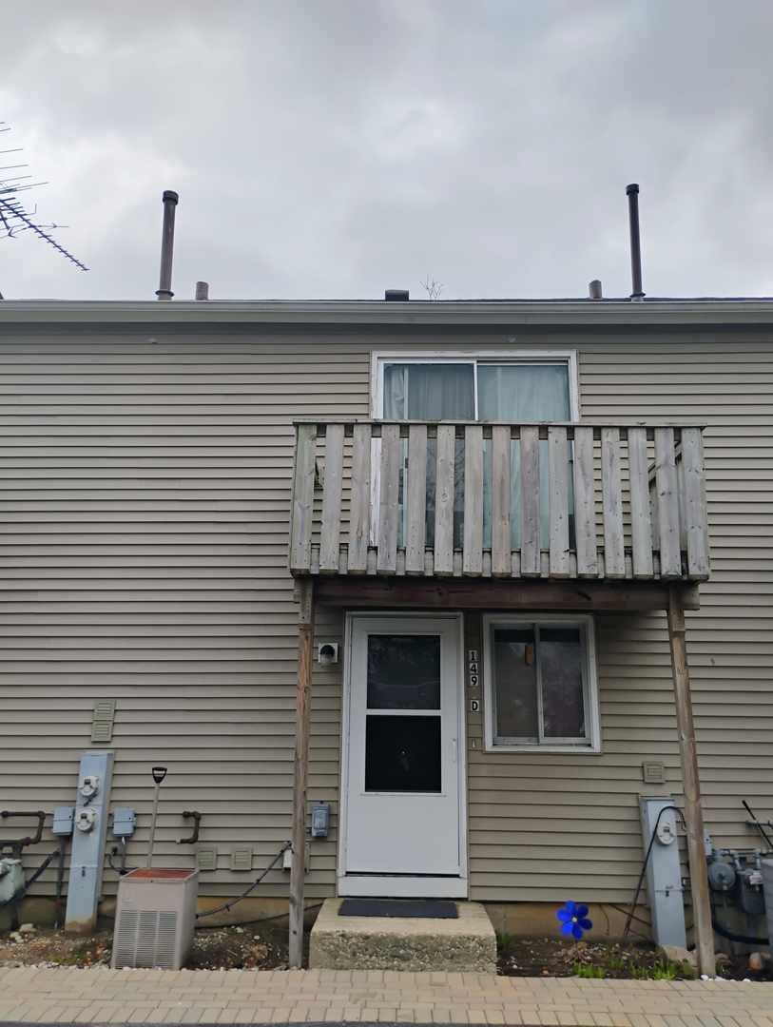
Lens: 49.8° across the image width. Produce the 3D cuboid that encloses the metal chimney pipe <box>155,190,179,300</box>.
[{"bbox_3d":[-2.650,-3.252,10.085,0.215,1.502,0.215,-1,-15,1],"label":"metal chimney pipe"}]

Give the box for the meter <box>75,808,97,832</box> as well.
[{"bbox_3d":[-2.358,2.407,6.529,0.150,0.160,0.110,0,-14,2],"label":"meter"}]

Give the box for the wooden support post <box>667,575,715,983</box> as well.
[{"bbox_3d":[2.076,1.755,5.701,0.092,2.570,0.092,0,-14,2],"label":"wooden support post"}]

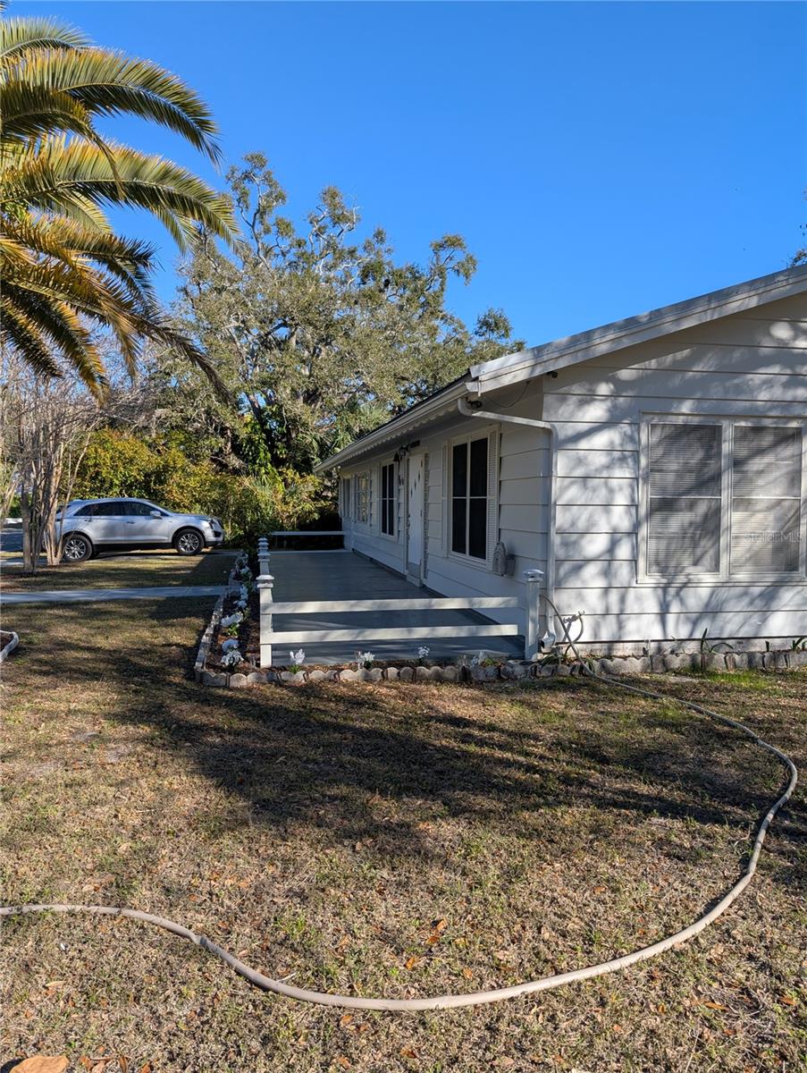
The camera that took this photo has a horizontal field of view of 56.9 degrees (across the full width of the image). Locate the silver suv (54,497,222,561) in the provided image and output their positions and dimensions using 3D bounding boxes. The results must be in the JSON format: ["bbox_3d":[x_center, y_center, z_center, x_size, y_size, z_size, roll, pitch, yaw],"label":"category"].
[{"bbox_3d":[-7.420,-0.250,20.600,4.810,1.680,1.920,-3,3,-12],"label":"silver suv"}]

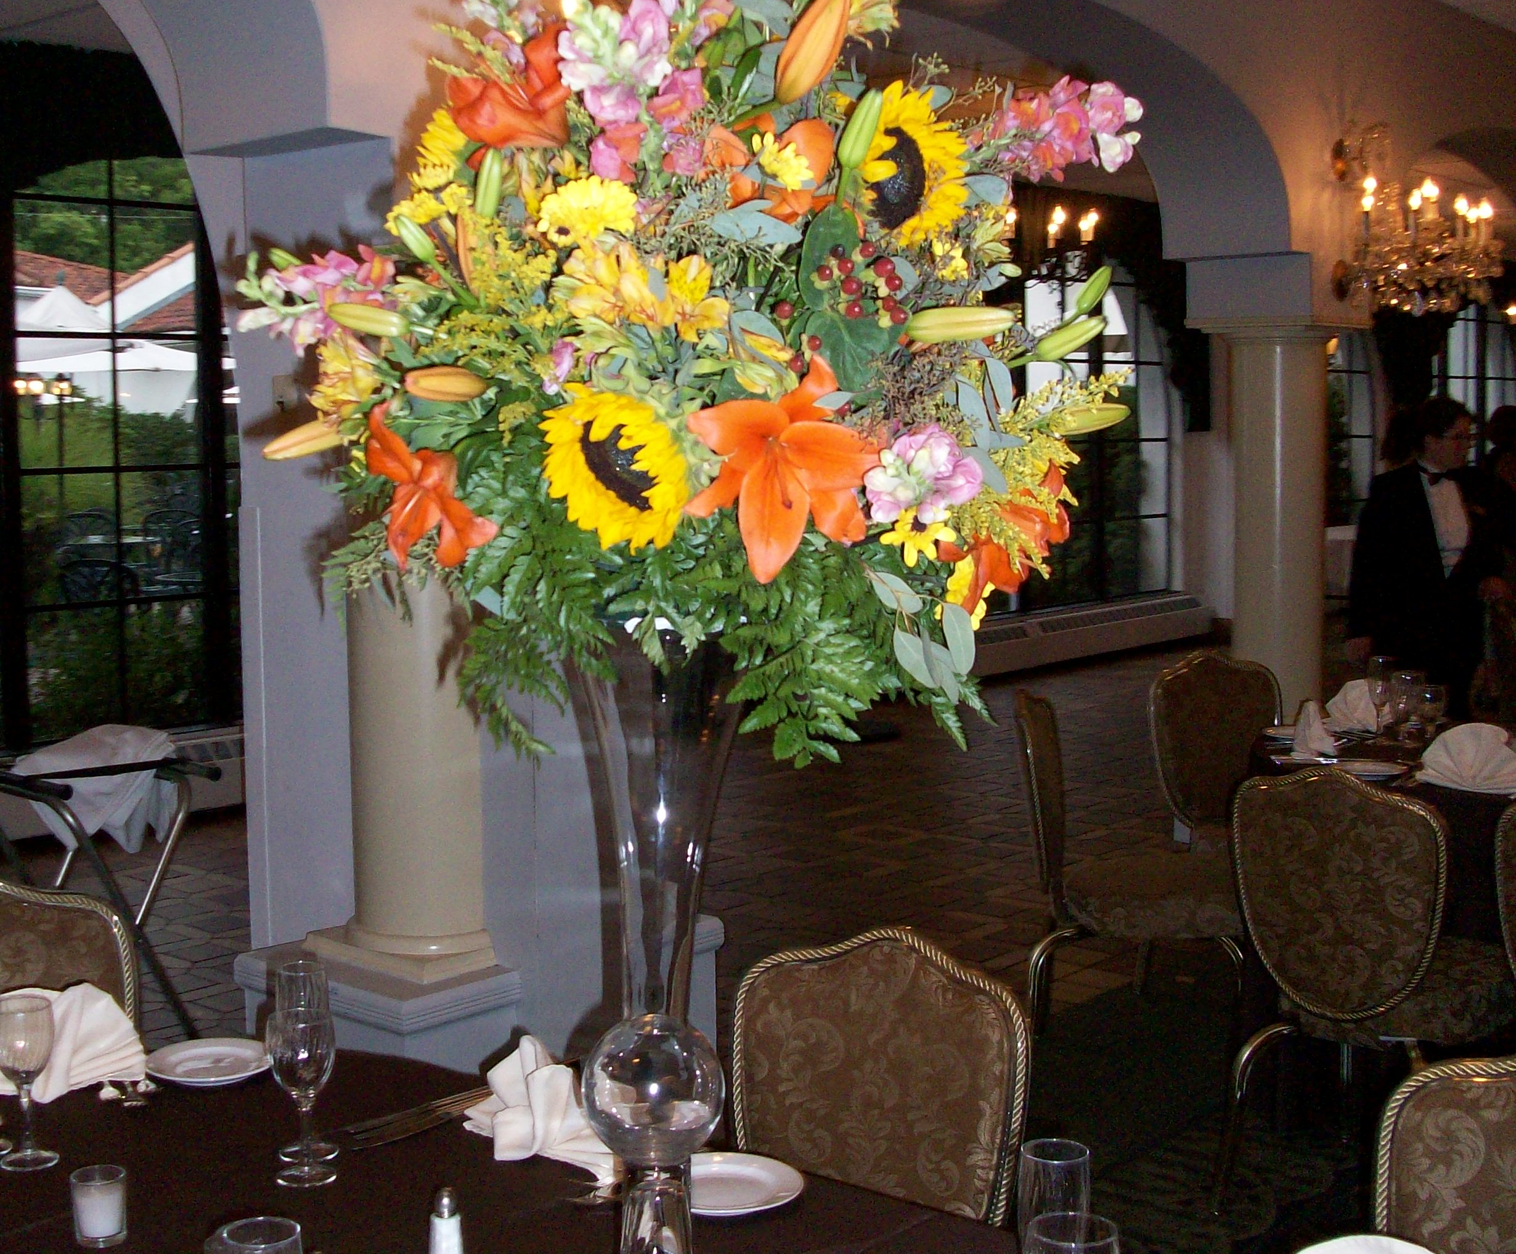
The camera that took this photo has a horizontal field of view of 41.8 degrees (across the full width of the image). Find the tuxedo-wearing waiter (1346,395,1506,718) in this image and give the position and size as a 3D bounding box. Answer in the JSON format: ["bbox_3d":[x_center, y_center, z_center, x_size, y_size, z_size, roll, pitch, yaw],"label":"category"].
[{"bbox_3d":[2.222,0.072,6.689,0.510,1.702,0.320,-2,6,-16],"label":"tuxedo-wearing waiter"}]

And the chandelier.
[{"bbox_3d":[2.031,-1.254,6.100,0.460,0.560,0.460,5,8,41],"label":"chandelier"}]

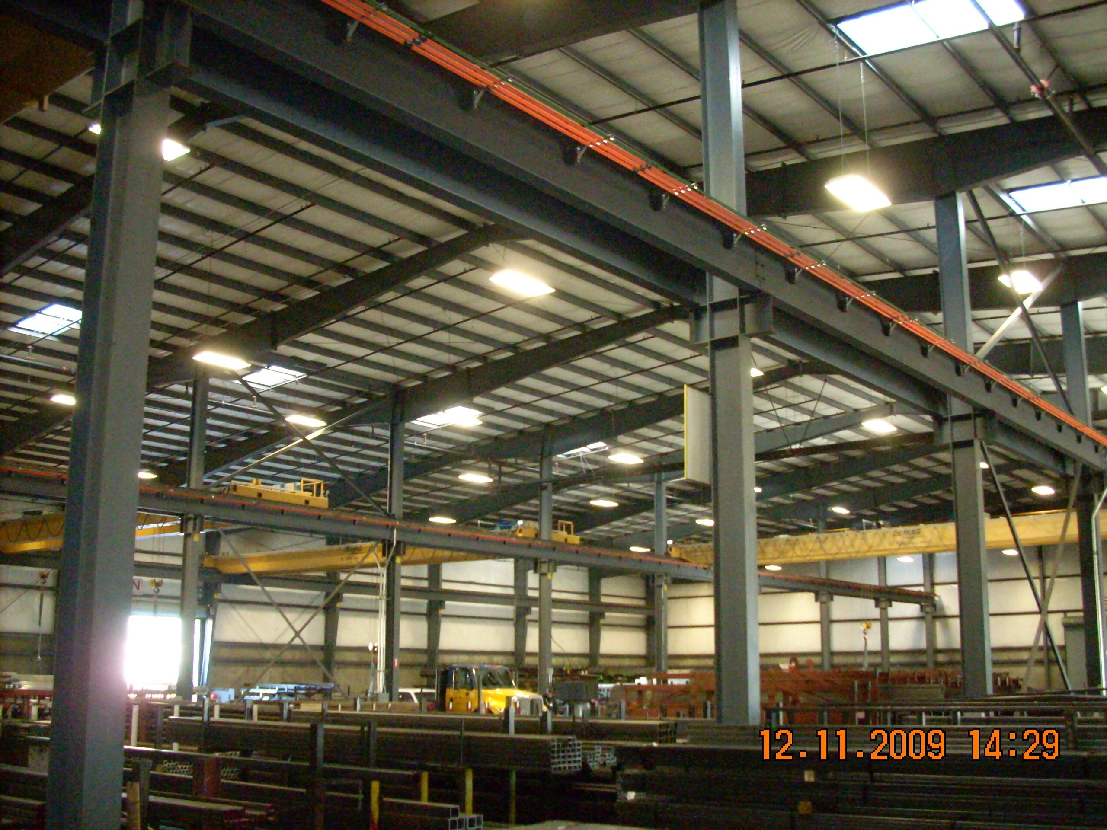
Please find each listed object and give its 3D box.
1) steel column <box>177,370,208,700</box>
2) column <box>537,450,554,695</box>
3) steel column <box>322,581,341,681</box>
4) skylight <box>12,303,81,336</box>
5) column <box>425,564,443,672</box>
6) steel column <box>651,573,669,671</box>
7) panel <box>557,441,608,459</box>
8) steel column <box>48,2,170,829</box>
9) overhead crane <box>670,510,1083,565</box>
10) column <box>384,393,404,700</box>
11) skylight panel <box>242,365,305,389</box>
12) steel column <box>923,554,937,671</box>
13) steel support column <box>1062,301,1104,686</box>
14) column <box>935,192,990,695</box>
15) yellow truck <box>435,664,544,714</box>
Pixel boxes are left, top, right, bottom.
[{"bbox_3d":[-10.653,4.245,34.764,0.440,11.433,0.280,-10,-16,38],"label":"steel column"},{"bbox_3d":[-0.322,7.088,47.385,0.440,11.540,0.280,-10,-16,38],"label":"column"},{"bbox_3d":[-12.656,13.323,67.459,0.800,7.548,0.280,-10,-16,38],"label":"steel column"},{"bbox_3d":[-13.569,-2.524,31.939,2.400,0.100,1.220,-15,-19,36],"label":"skylight"},{"bbox_3d":[-6.861,12.281,68.137,1.100,9.900,0.280,-10,-16,38],"label":"column"},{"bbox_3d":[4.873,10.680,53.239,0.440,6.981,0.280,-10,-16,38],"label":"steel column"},{"bbox_3d":[1.021,1.579,54.617,2.950,0.080,1.300,-15,-19,37],"label":"panel"},{"bbox_3d":[-2.719,-1.145,7.545,0.430,10.100,0.250,-10,-16,38],"label":"steel column"},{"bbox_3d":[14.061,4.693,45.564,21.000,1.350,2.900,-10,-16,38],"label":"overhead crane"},{"bbox_3d":[-5.180,5.056,38.179,0.420,11.200,0.270,-10,-16,38],"label":"column"},{"bbox_3d":[-8.900,-1.253,37.724,2.400,0.100,1.220,-15,-19,36],"label":"skylight panel"},{"bbox_3d":[23.175,12.874,72.767,0.420,10.600,0.270,-10,-16,38],"label":"steel column"},{"bbox_3d":[12.523,2.694,27.650,0.440,11.627,0.280,-10,-16,38],"label":"steel support column"},{"bbox_3d":[7.351,1.294,20.991,0.440,11.605,0.280,-10,-16,38],"label":"column"},{"bbox_3d":[-3.117,10.602,43.500,6.000,2.800,2.450,-10,-16,38],"label":"yellow truck"}]

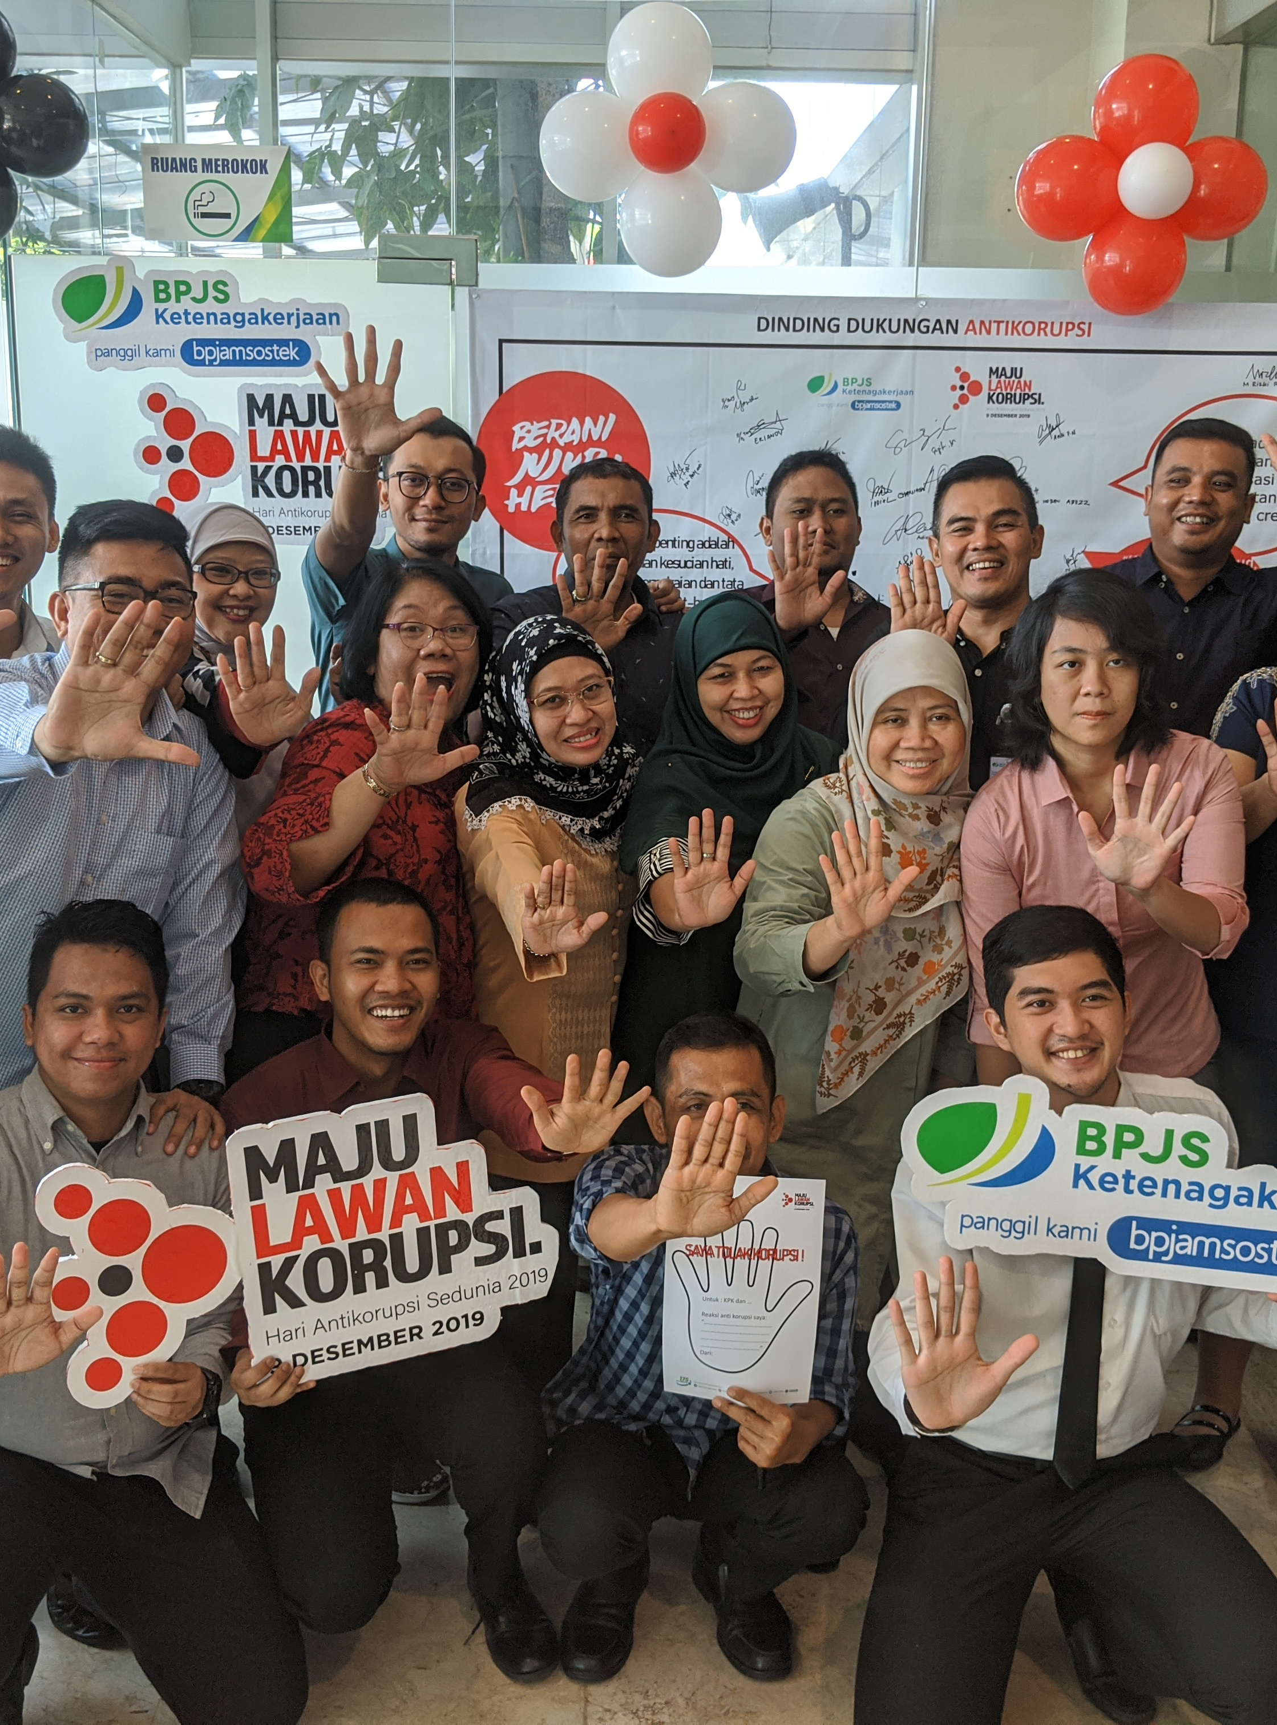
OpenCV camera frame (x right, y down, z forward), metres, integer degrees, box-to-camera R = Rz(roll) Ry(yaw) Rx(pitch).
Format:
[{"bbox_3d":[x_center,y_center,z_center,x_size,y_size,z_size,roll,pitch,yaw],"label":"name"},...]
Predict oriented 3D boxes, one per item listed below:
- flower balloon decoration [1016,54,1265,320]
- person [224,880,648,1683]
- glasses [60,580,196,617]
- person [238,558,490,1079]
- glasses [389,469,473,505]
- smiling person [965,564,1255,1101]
[{"bbox_3d":[1.010,-1.358,3.600,0.500,0.520,0.270,1,12,0],"label":"flower balloon decoration"},{"bbox_3d":[-0.280,0.576,2.494,0.560,1.110,0.720,-1,12,-8],"label":"person"},{"bbox_3d":[-0.650,-0.332,2.280,0.142,0.047,0.140,-5,15,-36],"label":"glasses"},{"bbox_3d":[-0.391,0.337,2.628,0.470,1.520,0.480,-2,12,-15],"label":"person"},{"bbox_3d":[-0.348,-0.637,3.038,0.140,0.047,0.140,1,13,-7],"label":"glasses"},{"bbox_3d":[0.639,0.364,2.558,0.430,1.530,0.460,3,12,8],"label":"smiling person"}]

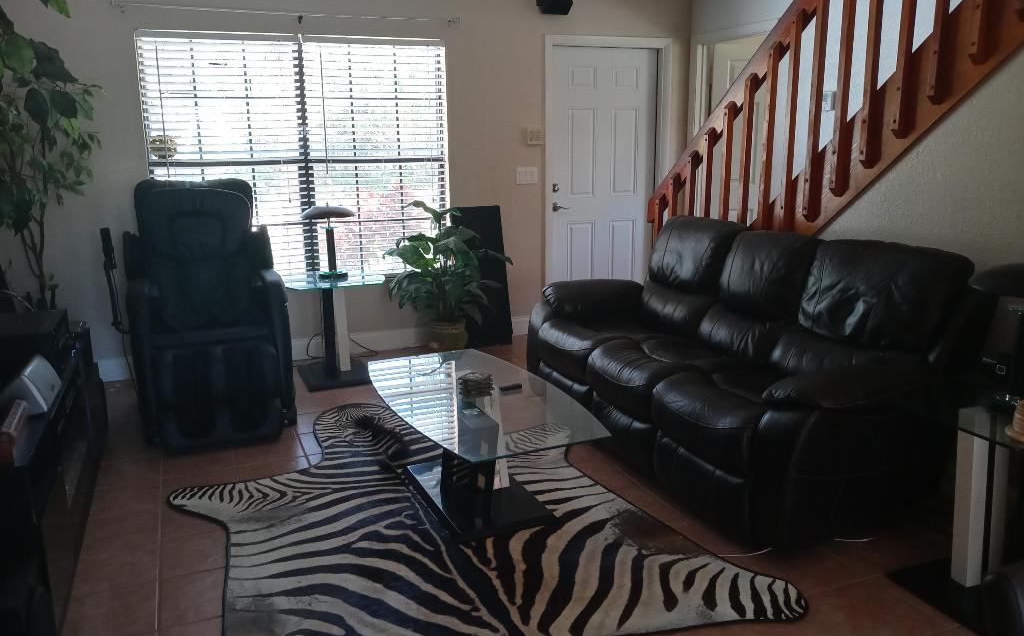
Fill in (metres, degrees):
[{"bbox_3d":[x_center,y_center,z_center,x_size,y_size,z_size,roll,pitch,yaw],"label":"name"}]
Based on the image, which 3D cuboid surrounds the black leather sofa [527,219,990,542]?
[{"bbox_3d":[0.885,0.105,3.717,1.000,0.980,2.080,-6,13,-21],"label":"black leather sofa"}]

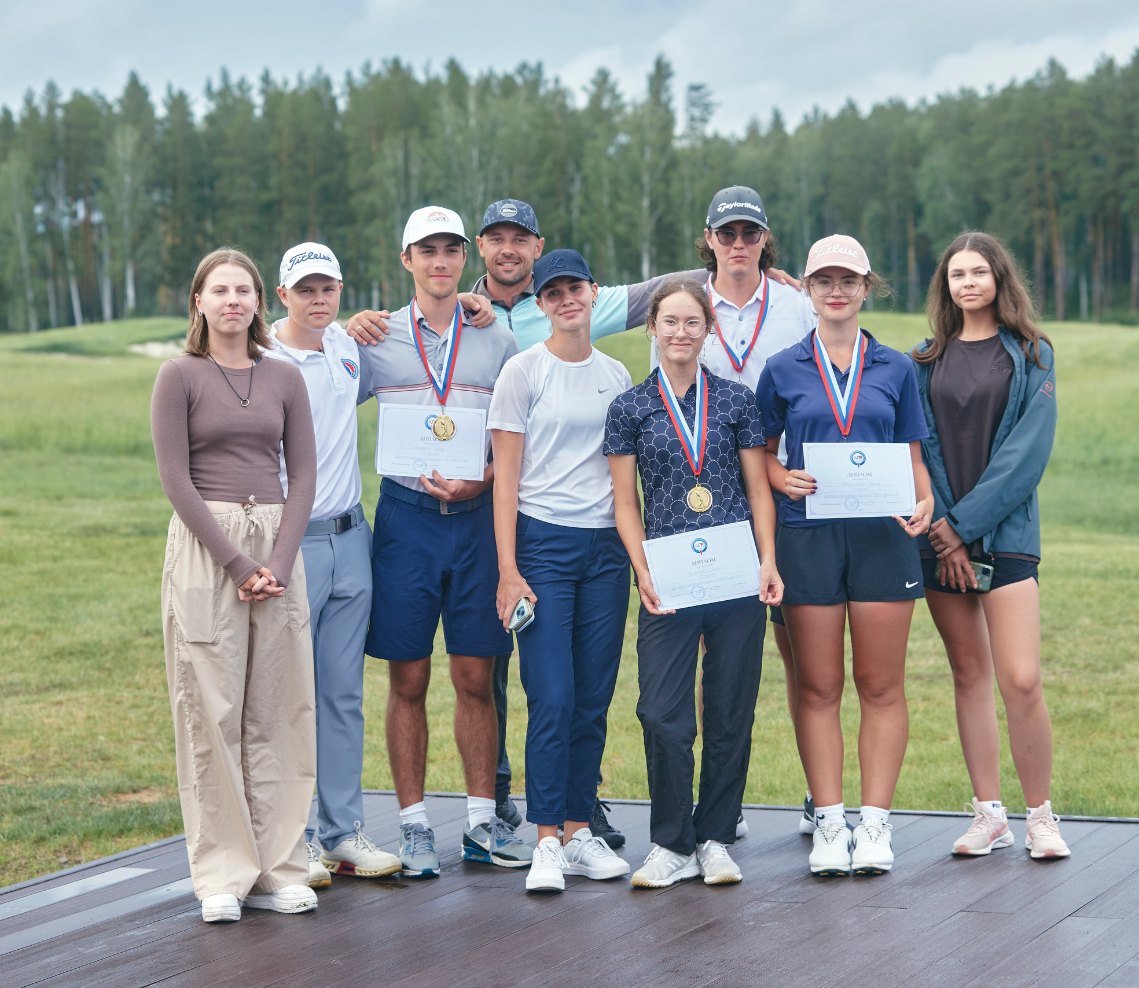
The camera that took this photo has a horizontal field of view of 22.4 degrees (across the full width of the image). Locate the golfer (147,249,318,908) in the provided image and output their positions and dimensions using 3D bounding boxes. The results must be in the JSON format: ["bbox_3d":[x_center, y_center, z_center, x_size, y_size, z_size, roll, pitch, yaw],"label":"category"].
[{"bbox_3d":[-0.875,0.234,7.520,0.440,1.730,0.340,-3,4,-22],"label":"golfer"}]

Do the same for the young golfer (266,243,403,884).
[{"bbox_3d":[-0.652,0.189,7.930,0.460,1.740,0.360,-4,4,-29],"label":"young golfer"}]

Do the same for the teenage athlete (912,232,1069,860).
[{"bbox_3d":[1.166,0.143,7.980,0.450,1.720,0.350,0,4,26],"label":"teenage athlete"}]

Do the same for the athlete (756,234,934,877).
[{"bbox_3d":[0.751,0.166,7.870,0.490,1.720,0.350,-1,3,5],"label":"athlete"}]

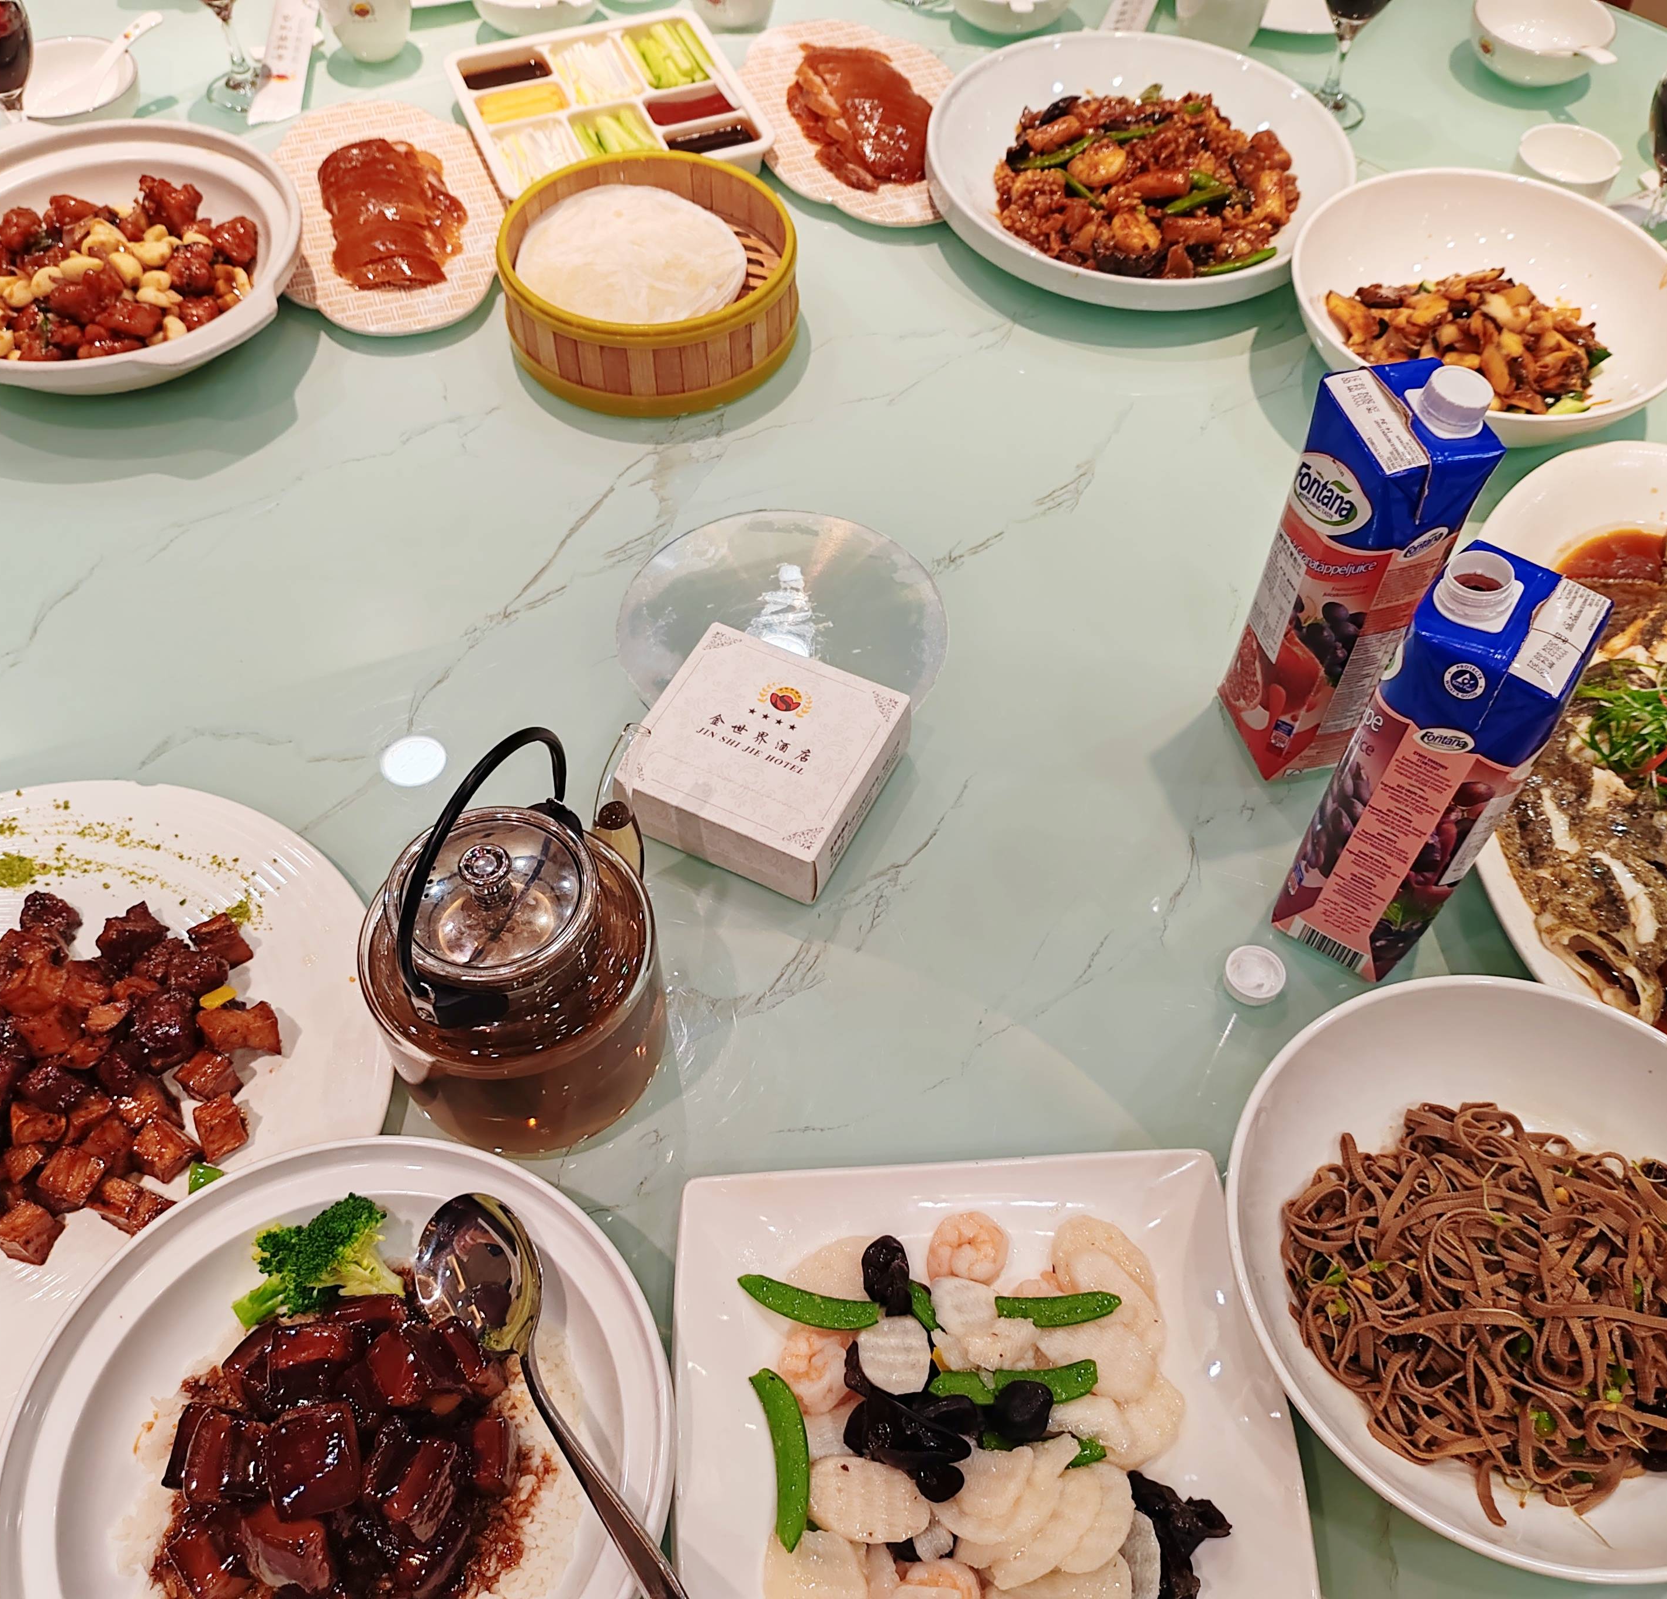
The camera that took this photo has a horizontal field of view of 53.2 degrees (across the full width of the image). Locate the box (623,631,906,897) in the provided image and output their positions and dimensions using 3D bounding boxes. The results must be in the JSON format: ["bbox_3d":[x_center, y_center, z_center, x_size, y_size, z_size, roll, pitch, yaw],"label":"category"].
[{"bbox_3d":[-0.039,-0.021,0.938,0.123,0.048,0.121,23,58,14],"label":"box"}]

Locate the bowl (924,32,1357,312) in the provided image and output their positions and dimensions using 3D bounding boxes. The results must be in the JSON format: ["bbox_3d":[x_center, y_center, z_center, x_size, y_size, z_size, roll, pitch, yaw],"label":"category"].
[{"bbox_3d":[0.224,-0.457,1.236,0.311,0.060,0.311,1,55,0],"label":"bowl"}]

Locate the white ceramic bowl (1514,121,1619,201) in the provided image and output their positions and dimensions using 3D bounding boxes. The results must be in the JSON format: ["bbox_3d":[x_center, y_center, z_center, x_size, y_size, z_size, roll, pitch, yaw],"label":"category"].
[{"bbox_3d":[0.570,-0.487,1.306,0.077,0.045,0.077,1,55,0],"label":"white ceramic bowl"}]

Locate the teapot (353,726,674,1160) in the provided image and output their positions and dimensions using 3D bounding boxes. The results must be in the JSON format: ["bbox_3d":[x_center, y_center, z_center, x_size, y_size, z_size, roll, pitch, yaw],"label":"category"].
[{"bbox_3d":[-0.142,0.039,0.782,0.142,0.235,0.189,26,59,16],"label":"teapot"}]

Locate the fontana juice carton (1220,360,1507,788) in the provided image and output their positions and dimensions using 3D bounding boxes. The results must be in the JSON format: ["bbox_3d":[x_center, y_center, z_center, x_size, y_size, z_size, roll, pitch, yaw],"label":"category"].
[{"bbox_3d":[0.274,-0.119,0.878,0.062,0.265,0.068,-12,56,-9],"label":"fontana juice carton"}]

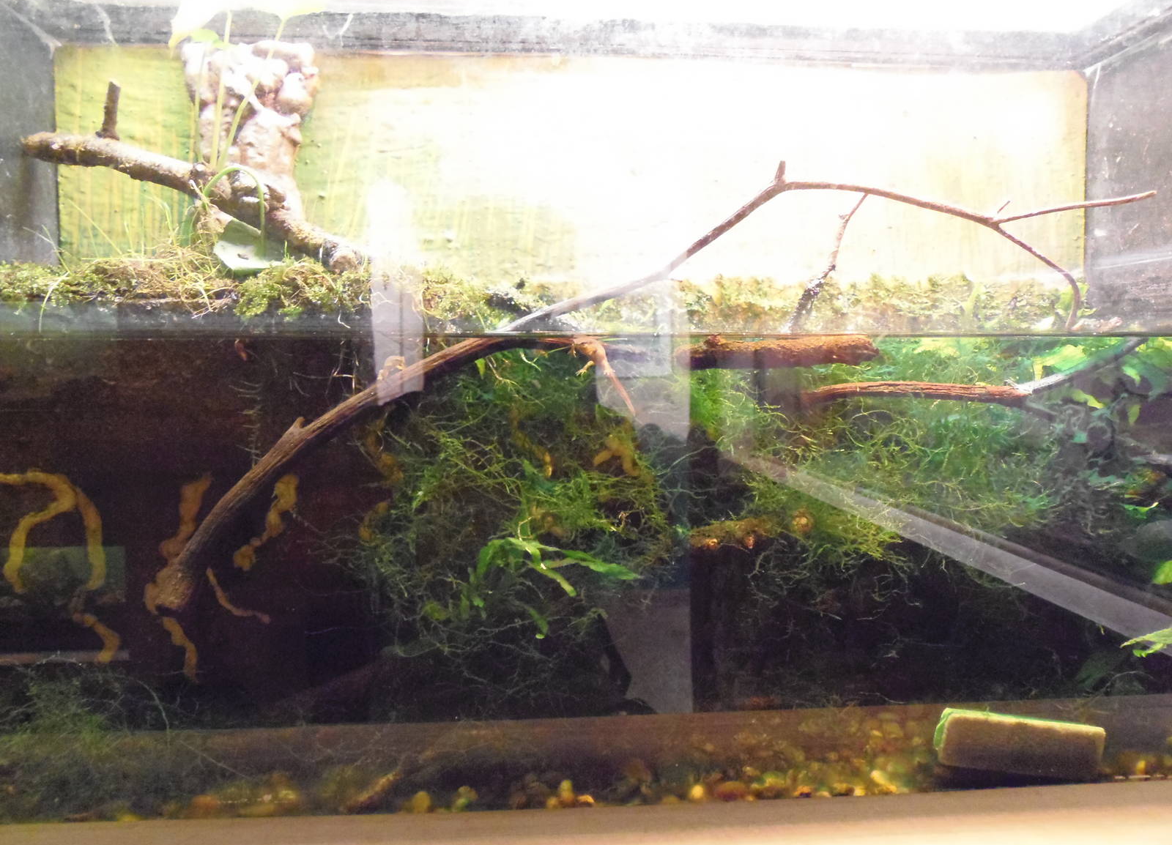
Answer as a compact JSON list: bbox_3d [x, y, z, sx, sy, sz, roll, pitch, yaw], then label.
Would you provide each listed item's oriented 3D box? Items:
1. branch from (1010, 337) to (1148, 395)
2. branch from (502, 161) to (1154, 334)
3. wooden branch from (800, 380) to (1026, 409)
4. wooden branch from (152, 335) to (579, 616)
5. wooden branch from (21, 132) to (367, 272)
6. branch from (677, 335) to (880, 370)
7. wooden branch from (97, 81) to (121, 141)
[{"bbox_3d":[0.480,-0.056,0.790,0.149,0.020,0.020,-18,3,-8],"label":"branch"},{"bbox_3d":[0.231,-0.168,0.780,0.607,0.152,0.120,-1,1,-4],"label":"branch"},{"bbox_3d":[0.307,-0.026,0.757,0.217,0.022,0.028,0,1,-4],"label":"wooden branch"},{"bbox_3d":[-0.199,0.021,0.720,0.405,0.065,0.060,-34,3,-3],"label":"wooden branch"},{"bbox_3d":[-0.390,-0.222,0.802,0.352,0.052,0.055,21,3,6],"label":"wooden branch"},{"bbox_3d":[0.178,-0.064,0.748,0.189,0.032,0.036,0,1,-5],"label":"branch"},{"bbox_3d":[-0.469,-0.306,0.800,0.018,0.055,0.018,7,0,-4],"label":"wooden branch"}]

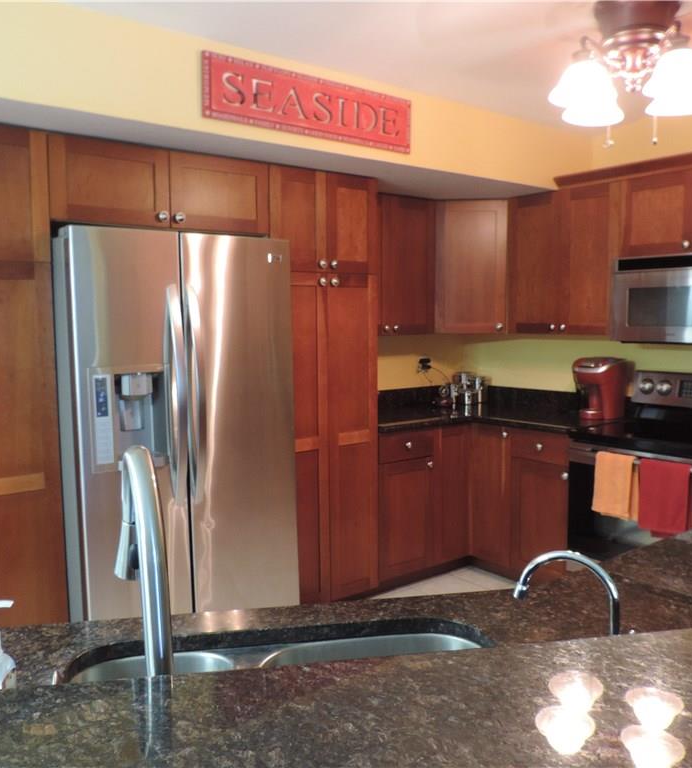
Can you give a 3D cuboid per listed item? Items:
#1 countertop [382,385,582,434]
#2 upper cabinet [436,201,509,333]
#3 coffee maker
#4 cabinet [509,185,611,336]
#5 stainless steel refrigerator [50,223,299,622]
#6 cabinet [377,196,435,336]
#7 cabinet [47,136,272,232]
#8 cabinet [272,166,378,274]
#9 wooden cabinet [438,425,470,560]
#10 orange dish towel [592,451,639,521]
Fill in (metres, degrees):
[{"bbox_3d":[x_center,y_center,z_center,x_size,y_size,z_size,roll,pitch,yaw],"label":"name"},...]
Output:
[{"bbox_3d":[0.680,0.153,3.903,1.240,0.139,1.260,-4,6,-36],"label":"countertop"},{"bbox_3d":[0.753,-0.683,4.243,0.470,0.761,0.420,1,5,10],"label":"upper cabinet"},{"bbox_3d":[1.355,0.029,3.753,0.270,0.330,0.205,-4,6,-36],"label":"coffee maker"},{"bbox_3d":[1.259,-0.662,3.933,0.325,0.764,0.659,-5,7,-38],"label":"cabinet"},{"bbox_3d":[-0.794,0.294,3.080,0.907,1.785,0.800,-5,7,-38],"label":"stainless steel refrigerator"},{"bbox_3d":[0.145,-0.661,4.052,0.691,0.764,0.331,-5,7,-38],"label":"cabinet"},{"bbox_3d":[-0.879,-0.795,3.077,0.914,0.306,0.590,-4,6,-36],"label":"cabinet"},{"bbox_3d":[-0.279,-0.764,3.525,0.608,0.453,0.628,-5,7,-38],"label":"cabinet"},{"bbox_3d":[0.424,0.594,4.146,0.256,0.783,0.580,-4,6,-36],"label":"wooden cabinet"},{"bbox_3d":[1.214,0.454,3.210,0.058,0.285,0.203,-5,7,-38],"label":"orange dish towel"}]

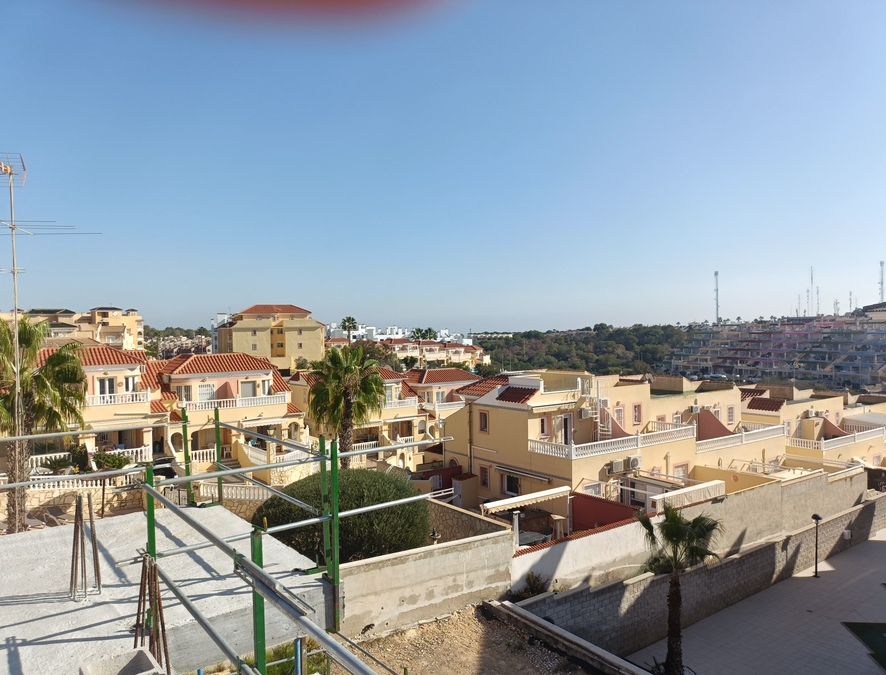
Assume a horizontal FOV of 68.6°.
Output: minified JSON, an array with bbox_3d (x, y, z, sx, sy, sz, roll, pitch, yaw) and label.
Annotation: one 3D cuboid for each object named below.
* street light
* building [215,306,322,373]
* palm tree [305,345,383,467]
[{"bbox_3d":[17.578,9.763,30.550,0.450,3.000,0.450,0,0,33],"label":"street light"},{"bbox_3d":[-36.861,0.184,139.000,20.500,13.800,14.000,-1,0,-24],"label":"building"},{"bbox_3d":[-5.207,4.073,35.000,3.950,7.600,3.950,-1,0,-9],"label":"palm tree"}]

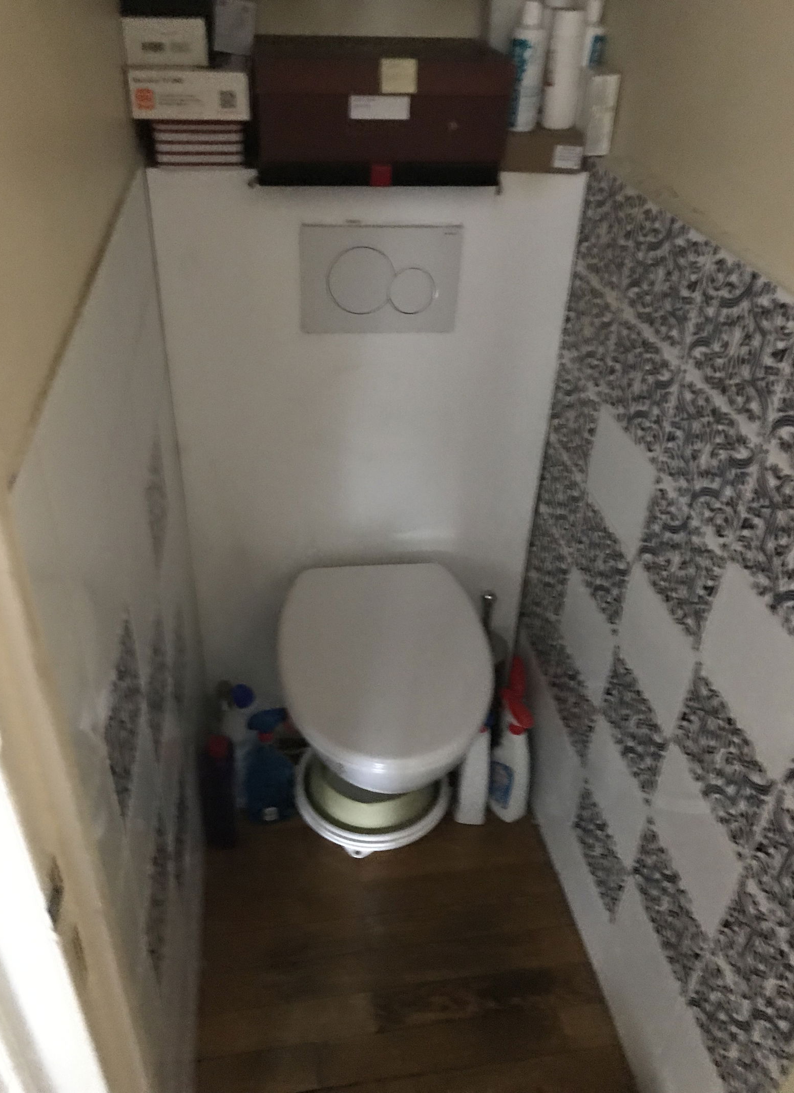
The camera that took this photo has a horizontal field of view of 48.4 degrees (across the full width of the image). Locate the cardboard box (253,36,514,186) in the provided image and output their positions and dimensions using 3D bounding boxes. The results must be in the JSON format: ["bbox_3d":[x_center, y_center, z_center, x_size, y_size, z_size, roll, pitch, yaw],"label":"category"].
[{"bbox_3d":[-0.033,-0.627,1.263,0.337,0.157,0.240,-3,36,-9],"label":"cardboard box"}]

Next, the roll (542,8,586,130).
[{"bbox_3d":[0.245,-0.699,1.295,0.052,0.155,0.052,-3,34,-9],"label":"roll"}]

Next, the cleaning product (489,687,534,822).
[{"bbox_3d":[0.224,0.416,1.763,0.058,0.268,0.105,-20,41,-29],"label":"cleaning product"}]

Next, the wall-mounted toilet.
[{"bbox_3d":[-0.030,0.349,1.602,0.355,0.455,0.510,-3,35,-8],"label":"wall-mounted toilet"}]

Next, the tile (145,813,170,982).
[{"bbox_3d":[-0.302,0.436,1.110,0.010,0.141,0.188,-3,35,-8],"label":"tile"}]

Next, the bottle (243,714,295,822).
[{"bbox_3d":[-0.247,0.418,1.709,0.100,0.270,0.065,-8,35,-15],"label":"bottle"}]

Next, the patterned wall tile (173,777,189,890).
[{"bbox_3d":[-0.316,0.411,1.287,0.010,0.142,0.195,-3,34,-9],"label":"patterned wall tile"}]

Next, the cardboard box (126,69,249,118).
[{"bbox_3d":[-0.288,-0.649,1.254,0.157,0.060,0.160,-3,34,-9],"label":"cardboard box"}]

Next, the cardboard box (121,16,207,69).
[{"bbox_3d":[-0.318,-0.710,1.233,0.108,0.056,0.130,-3,35,-8],"label":"cardboard box"}]

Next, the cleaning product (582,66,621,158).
[{"bbox_3d":[0.320,-0.696,1.419,0.046,0.117,0.042,-3,35,-8],"label":"cleaning product"}]

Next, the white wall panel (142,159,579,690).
[{"bbox_3d":[-0.054,-0.075,1.614,0.642,1.150,0.030,-3,34,-9],"label":"white wall panel"}]

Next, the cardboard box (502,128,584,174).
[{"bbox_3d":[0.198,-0.630,1.378,0.138,0.057,0.160,-3,34,-9],"label":"cardboard box"}]

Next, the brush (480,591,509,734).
[{"bbox_3d":[0.168,0.273,1.794,0.098,0.445,0.098,-3,34,-9],"label":"brush"}]

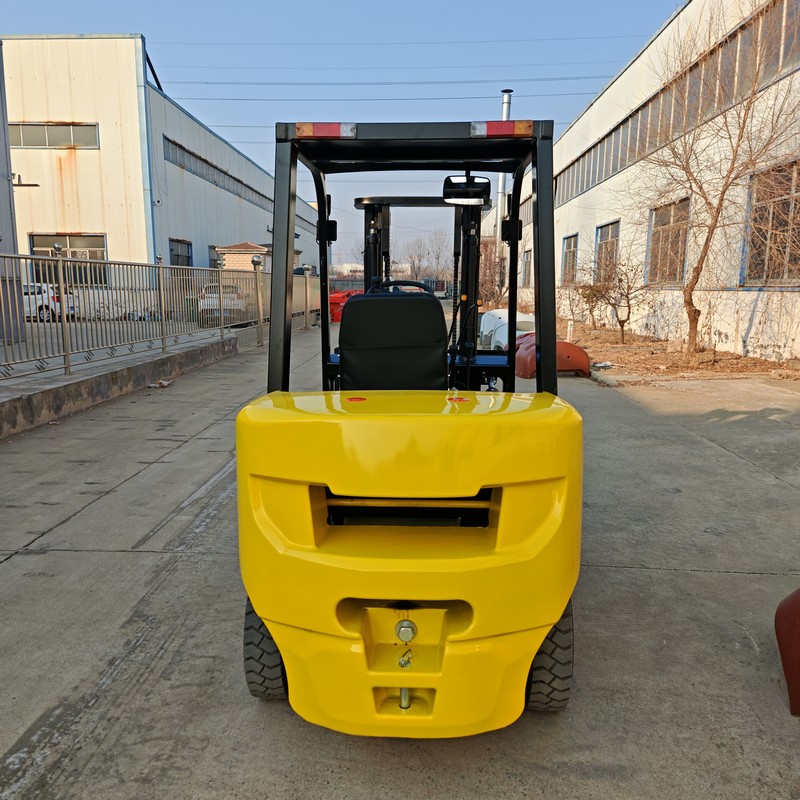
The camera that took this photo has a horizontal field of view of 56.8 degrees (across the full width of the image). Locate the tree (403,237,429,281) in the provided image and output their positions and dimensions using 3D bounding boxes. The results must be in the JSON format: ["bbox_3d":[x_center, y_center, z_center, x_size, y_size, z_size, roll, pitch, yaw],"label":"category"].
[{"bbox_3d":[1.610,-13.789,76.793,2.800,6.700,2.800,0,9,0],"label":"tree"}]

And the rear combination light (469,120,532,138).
[{"bbox_3d":[0.334,-0.884,2.420,0.202,0.052,0.042,0,9,3],"label":"rear combination light"}]

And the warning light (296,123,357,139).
[{"bbox_3d":[-0.243,-0.889,2.445,0.200,0.052,0.042,0,9,3],"label":"warning light"}]

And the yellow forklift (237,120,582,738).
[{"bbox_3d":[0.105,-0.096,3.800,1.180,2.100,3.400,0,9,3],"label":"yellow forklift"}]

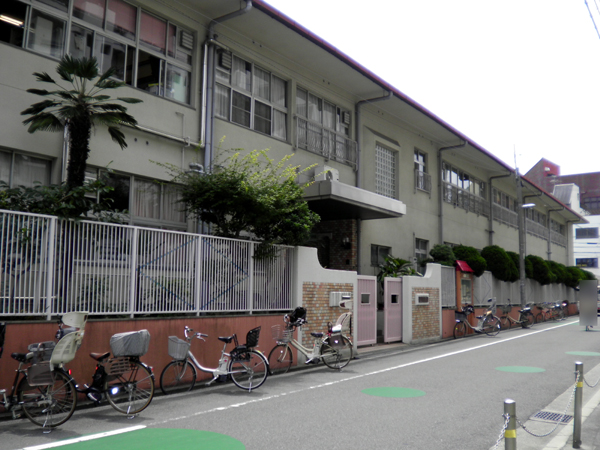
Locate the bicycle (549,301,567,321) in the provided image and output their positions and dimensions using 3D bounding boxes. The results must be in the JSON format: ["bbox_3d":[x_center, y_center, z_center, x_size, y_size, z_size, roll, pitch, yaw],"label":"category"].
[{"bbox_3d":[14.317,4.763,33.600,1.650,1.100,0.580,5,-8,-32],"label":"bicycle"}]

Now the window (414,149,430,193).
[{"bbox_3d":[4.824,-2.116,23.956,0.150,1.600,1.420,-4,-8,34],"label":"window"}]

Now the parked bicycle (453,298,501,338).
[{"bbox_3d":[6.122,3.235,21.060,1.750,1.320,0.580,2,-7,-10],"label":"parked bicycle"}]

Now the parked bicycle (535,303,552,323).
[{"bbox_3d":[13.090,4.594,31.921,1.770,1.050,0.550,3,-6,-19],"label":"parked bicycle"}]

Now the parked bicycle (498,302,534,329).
[{"bbox_3d":[9.229,3.852,25.774,1.800,1.150,0.570,3,-6,-19],"label":"parked bicycle"}]

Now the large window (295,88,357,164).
[{"bbox_3d":[0.794,-2.823,17.952,0.180,1.730,3.336,-4,-8,34],"label":"large window"}]

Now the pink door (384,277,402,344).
[{"bbox_3d":[2.755,2.473,17.700,0.060,1.840,1.285,-4,-8,34],"label":"pink door"}]

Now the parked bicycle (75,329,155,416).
[{"bbox_3d":[-2.664,1.815,7.622,1.750,1.130,0.570,2,-6,-15],"label":"parked bicycle"}]

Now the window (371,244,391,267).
[{"bbox_3d":[2.772,1.086,20.638,0.120,0.737,1.588,-4,-8,34],"label":"window"}]

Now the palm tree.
[{"bbox_3d":[-3.532,-0.182,9.567,2.000,5.200,2.000,-3,-7,33],"label":"palm tree"}]

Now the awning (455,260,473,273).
[{"bbox_3d":[5.912,1.499,21.666,0.320,0.420,1.350,-4,-8,34],"label":"awning"}]

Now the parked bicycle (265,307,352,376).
[{"bbox_3d":[0.215,2.239,12.055,1.810,1.280,0.600,2,-6,-17],"label":"parked bicycle"}]

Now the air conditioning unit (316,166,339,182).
[{"bbox_3d":[0.751,-1.268,16.730,0.300,0.570,0.800,-3,-7,33],"label":"air conditioning unit"}]

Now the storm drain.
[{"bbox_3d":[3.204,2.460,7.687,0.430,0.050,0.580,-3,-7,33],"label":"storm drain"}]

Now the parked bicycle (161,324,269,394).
[{"bbox_3d":[-1.296,2.070,9.427,1.680,1.050,0.580,2,-7,-10],"label":"parked bicycle"}]

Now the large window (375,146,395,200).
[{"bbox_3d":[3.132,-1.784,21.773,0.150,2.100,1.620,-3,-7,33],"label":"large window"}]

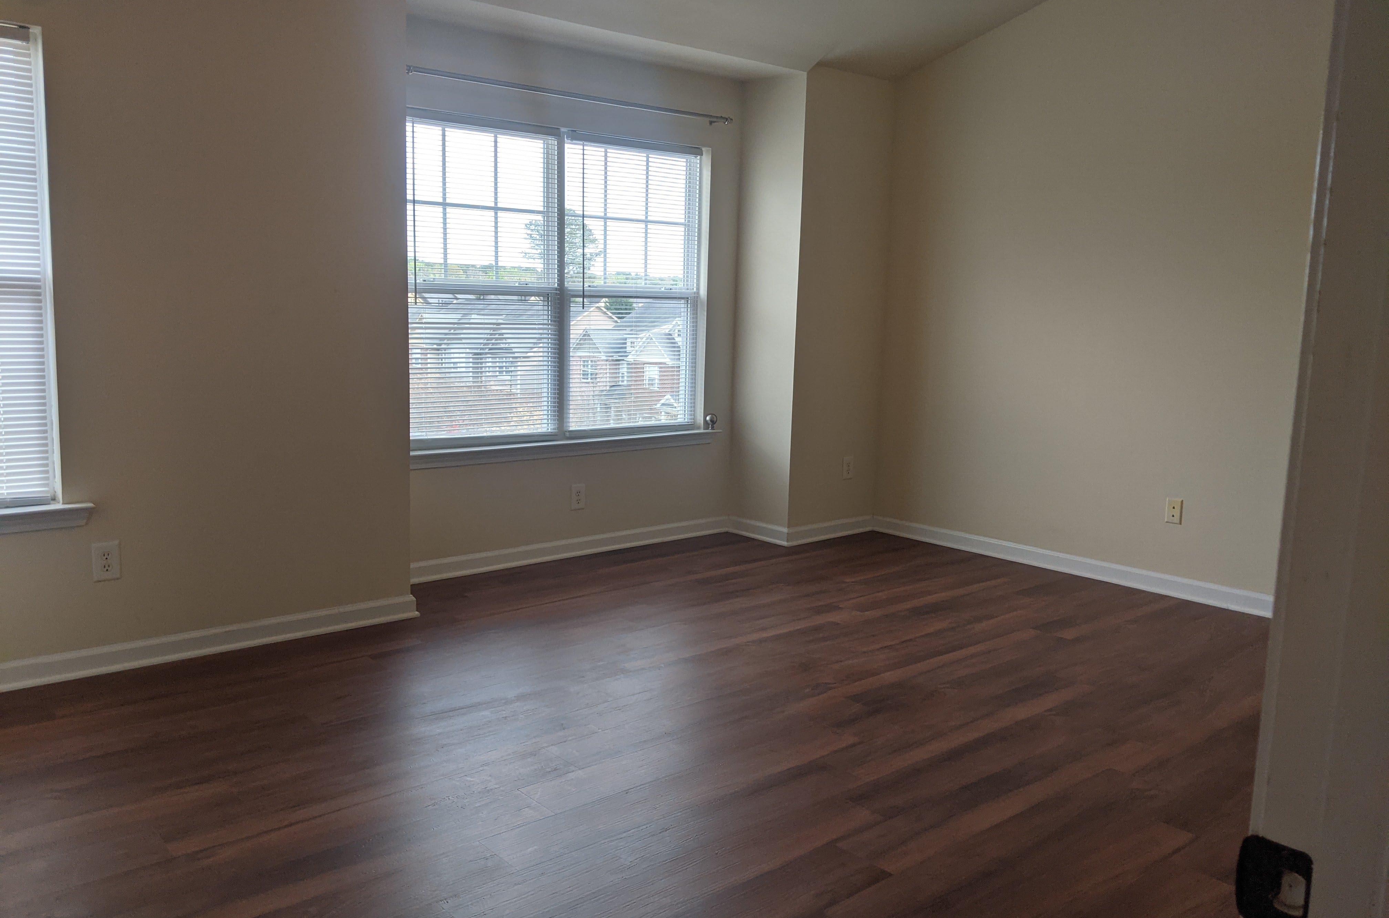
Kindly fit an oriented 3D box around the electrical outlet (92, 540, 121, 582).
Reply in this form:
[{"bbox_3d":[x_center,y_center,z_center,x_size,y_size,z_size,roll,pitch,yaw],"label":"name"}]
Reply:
[{"bbox_3d":[-1.938,0.338,3.577,0.080,0.127,0.012,-5,10,-40],"label":"electrical outlet"}]

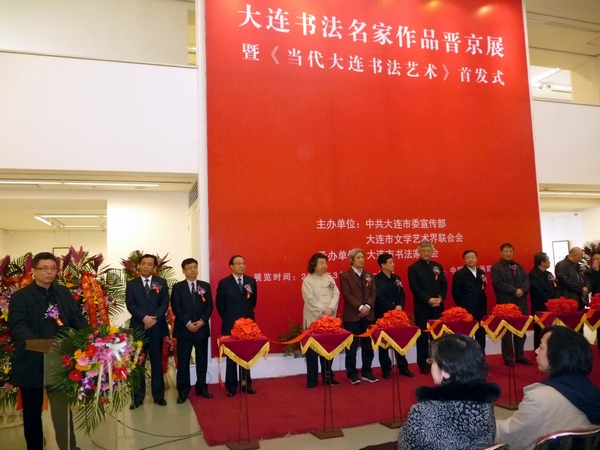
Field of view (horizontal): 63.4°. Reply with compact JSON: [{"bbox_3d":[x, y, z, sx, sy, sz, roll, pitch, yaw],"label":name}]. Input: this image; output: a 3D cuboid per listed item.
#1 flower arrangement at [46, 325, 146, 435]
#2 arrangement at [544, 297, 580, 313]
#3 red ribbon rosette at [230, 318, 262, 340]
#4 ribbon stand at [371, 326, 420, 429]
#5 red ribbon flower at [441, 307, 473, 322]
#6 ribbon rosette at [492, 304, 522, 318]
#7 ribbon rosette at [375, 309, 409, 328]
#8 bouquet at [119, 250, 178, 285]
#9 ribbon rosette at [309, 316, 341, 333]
[{"bbox_3d":[-1.496,1.130,3.620,0.620,0.750,0.380,2,-7,-38],"label":"flower arrangement"},{"bbox_3d":[2.882,0.889,5.351,0.333,0.182,0.310,0,-6,-18],"label":"arrangement"},{"bbox_3d":[-0.468,0.907,4.247,0.265,0.172,0.260,0,-6,-18],"label":"red ribbon rosette"},{"bbox_3d":[0.910,1.438,4.616,0.390,0.920,0.390,0,-6,-18],"label":"ribbon stand"},{"bbox_3d":[1.596,0.913,4.941,0.308,0.147,0.290,0,-6,-18],"label":"red ribbon flower"},{"bbox_3d":[2.184,0.911,5.138,0.290,0.147,0.280,0,-6,-18],"label":"ribbon rosette"},{"bbox_3d":[0.894,0.902,4.678,0.320,0.168,0.300,-2,-5,0],"label":"ribbon rosette"},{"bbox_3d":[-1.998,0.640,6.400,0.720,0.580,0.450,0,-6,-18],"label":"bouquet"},{"bbox_3d":[0.242,0.915,4.481,0.288,0.150,0.270,0,-6,-18],"label":"ribbon rosette"}]

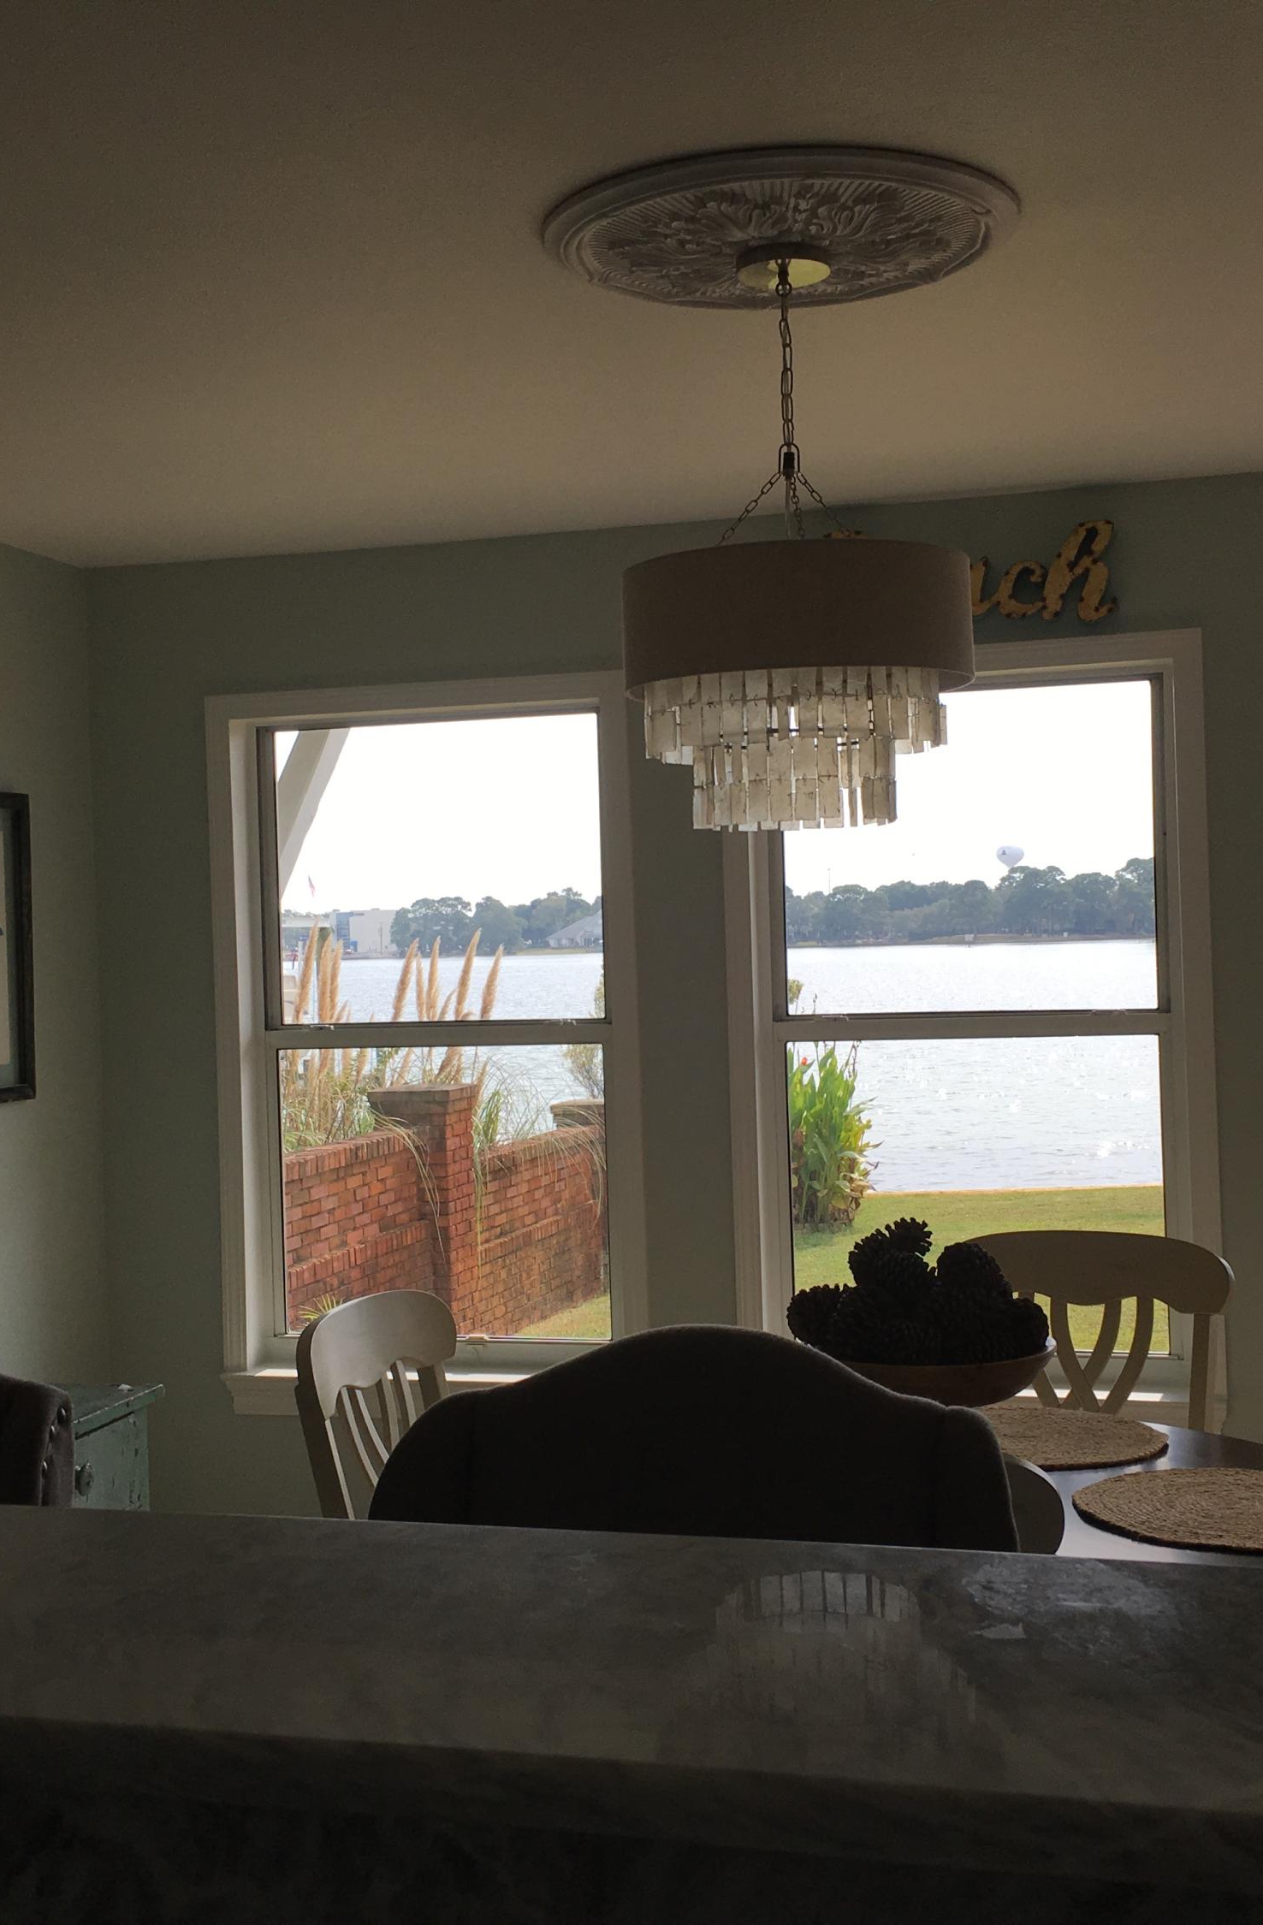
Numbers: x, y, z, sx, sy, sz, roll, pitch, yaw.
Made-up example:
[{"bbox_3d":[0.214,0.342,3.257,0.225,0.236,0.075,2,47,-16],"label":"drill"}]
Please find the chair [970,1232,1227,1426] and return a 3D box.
[{"bbox_3d":[0.747,0.975,3.545,0.500,0.995,0.550,-1,1,16],"label":"chair"}]

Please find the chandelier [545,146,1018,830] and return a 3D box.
[{"bbox_3d":[0.200,-0.557,2.784,0.610,0.775,0.610,-1,1,16],"label":"chandelier"}]

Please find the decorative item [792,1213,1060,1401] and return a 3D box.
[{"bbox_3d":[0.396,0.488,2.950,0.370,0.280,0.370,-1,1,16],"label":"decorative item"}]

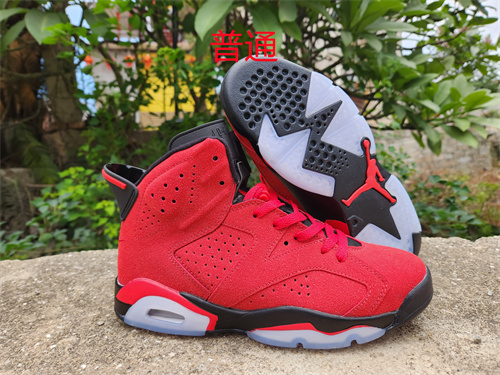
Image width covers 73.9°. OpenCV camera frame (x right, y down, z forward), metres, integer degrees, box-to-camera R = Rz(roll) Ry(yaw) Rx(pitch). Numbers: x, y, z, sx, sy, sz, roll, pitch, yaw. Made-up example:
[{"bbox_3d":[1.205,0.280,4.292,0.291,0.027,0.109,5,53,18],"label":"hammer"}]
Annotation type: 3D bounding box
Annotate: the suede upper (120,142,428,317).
[{"bbox_3d":[0.014,0.026,0.310,0.280,0.150,0.102,0,9,5],"label":"suede upper"}]

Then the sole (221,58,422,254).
[{"bbox_3d":[0.076,-0.027,0.455,0.112,0.308,0.187,-43,12,-8],"label":"sole"}]

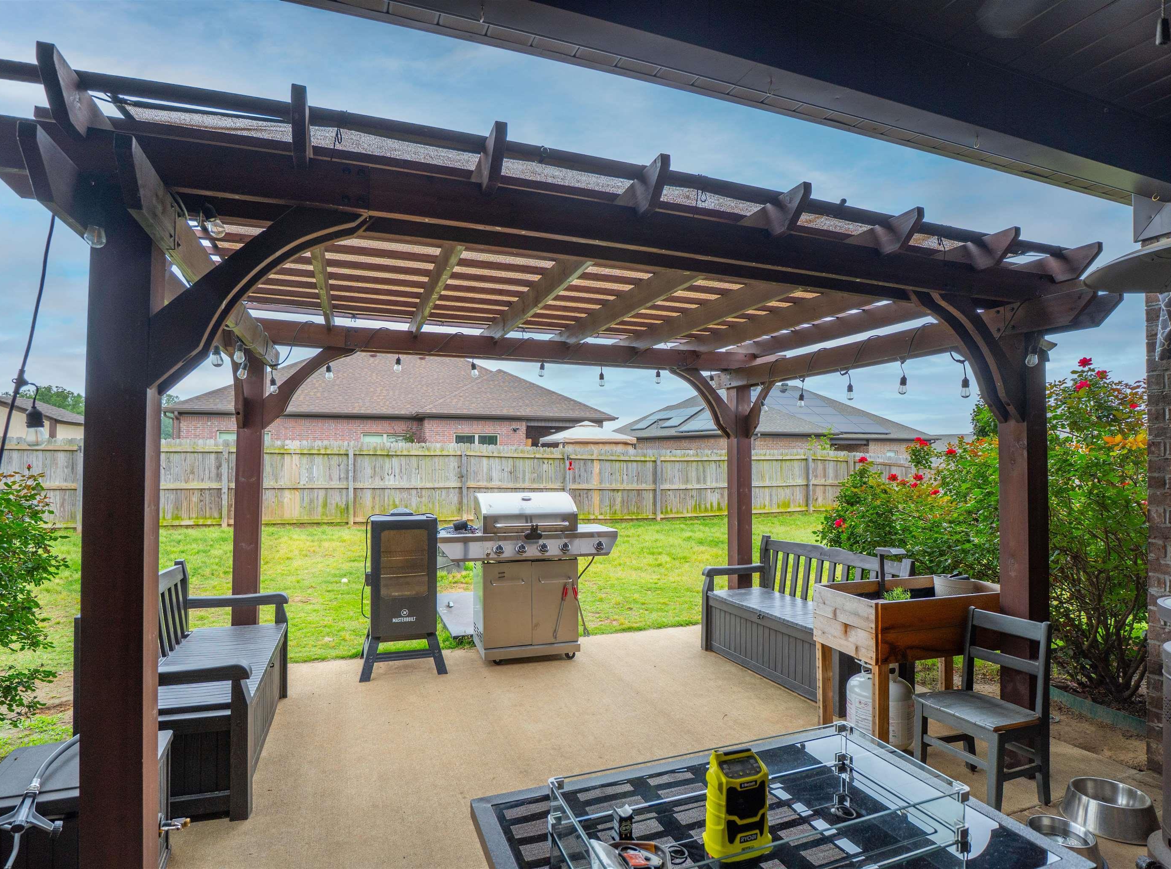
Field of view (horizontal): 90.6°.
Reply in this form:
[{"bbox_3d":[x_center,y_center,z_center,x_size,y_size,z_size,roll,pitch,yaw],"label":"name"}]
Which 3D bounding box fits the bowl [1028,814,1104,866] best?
[{"bbox_3d":[1.773,1.519,2.157,0.250,0.082,0.250,0,-1,0],"label":"bowl"}]

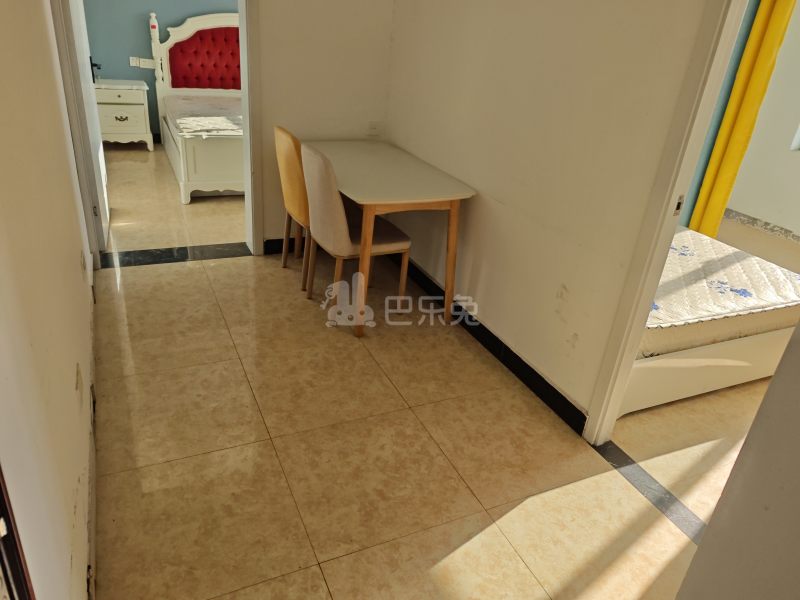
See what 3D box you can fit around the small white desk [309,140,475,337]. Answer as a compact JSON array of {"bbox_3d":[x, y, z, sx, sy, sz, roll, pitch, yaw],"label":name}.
[{"bbox_3d":[-0.191,-0.402,3.253,0.707,0.759,1.391,-7,28,-25],"label":"small white desk"}]

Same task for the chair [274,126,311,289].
[{"bbox_3d":[-0.451,-0.556,3.366,0.500,0.885,0.450,-9,29,-27],"label":"chair"}]

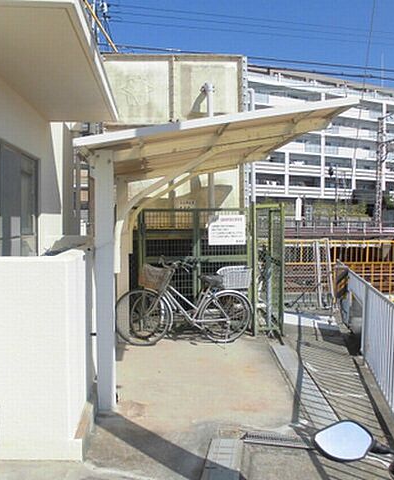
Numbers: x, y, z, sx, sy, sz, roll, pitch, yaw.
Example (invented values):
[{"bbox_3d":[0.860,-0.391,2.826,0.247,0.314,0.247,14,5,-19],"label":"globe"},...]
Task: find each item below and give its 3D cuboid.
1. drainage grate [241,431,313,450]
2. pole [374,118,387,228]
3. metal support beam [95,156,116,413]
[{"bbox_3d":[0.603,1.464,3.458,0.511,0.030,0.153,1,3,14],"label":"drainage grate"},{"bbox_3d":[14.036,-5.080,37.000,0.500,8.850,0.500,3,4,40],"label":"pole"},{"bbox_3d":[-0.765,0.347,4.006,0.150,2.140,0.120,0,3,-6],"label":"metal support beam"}]

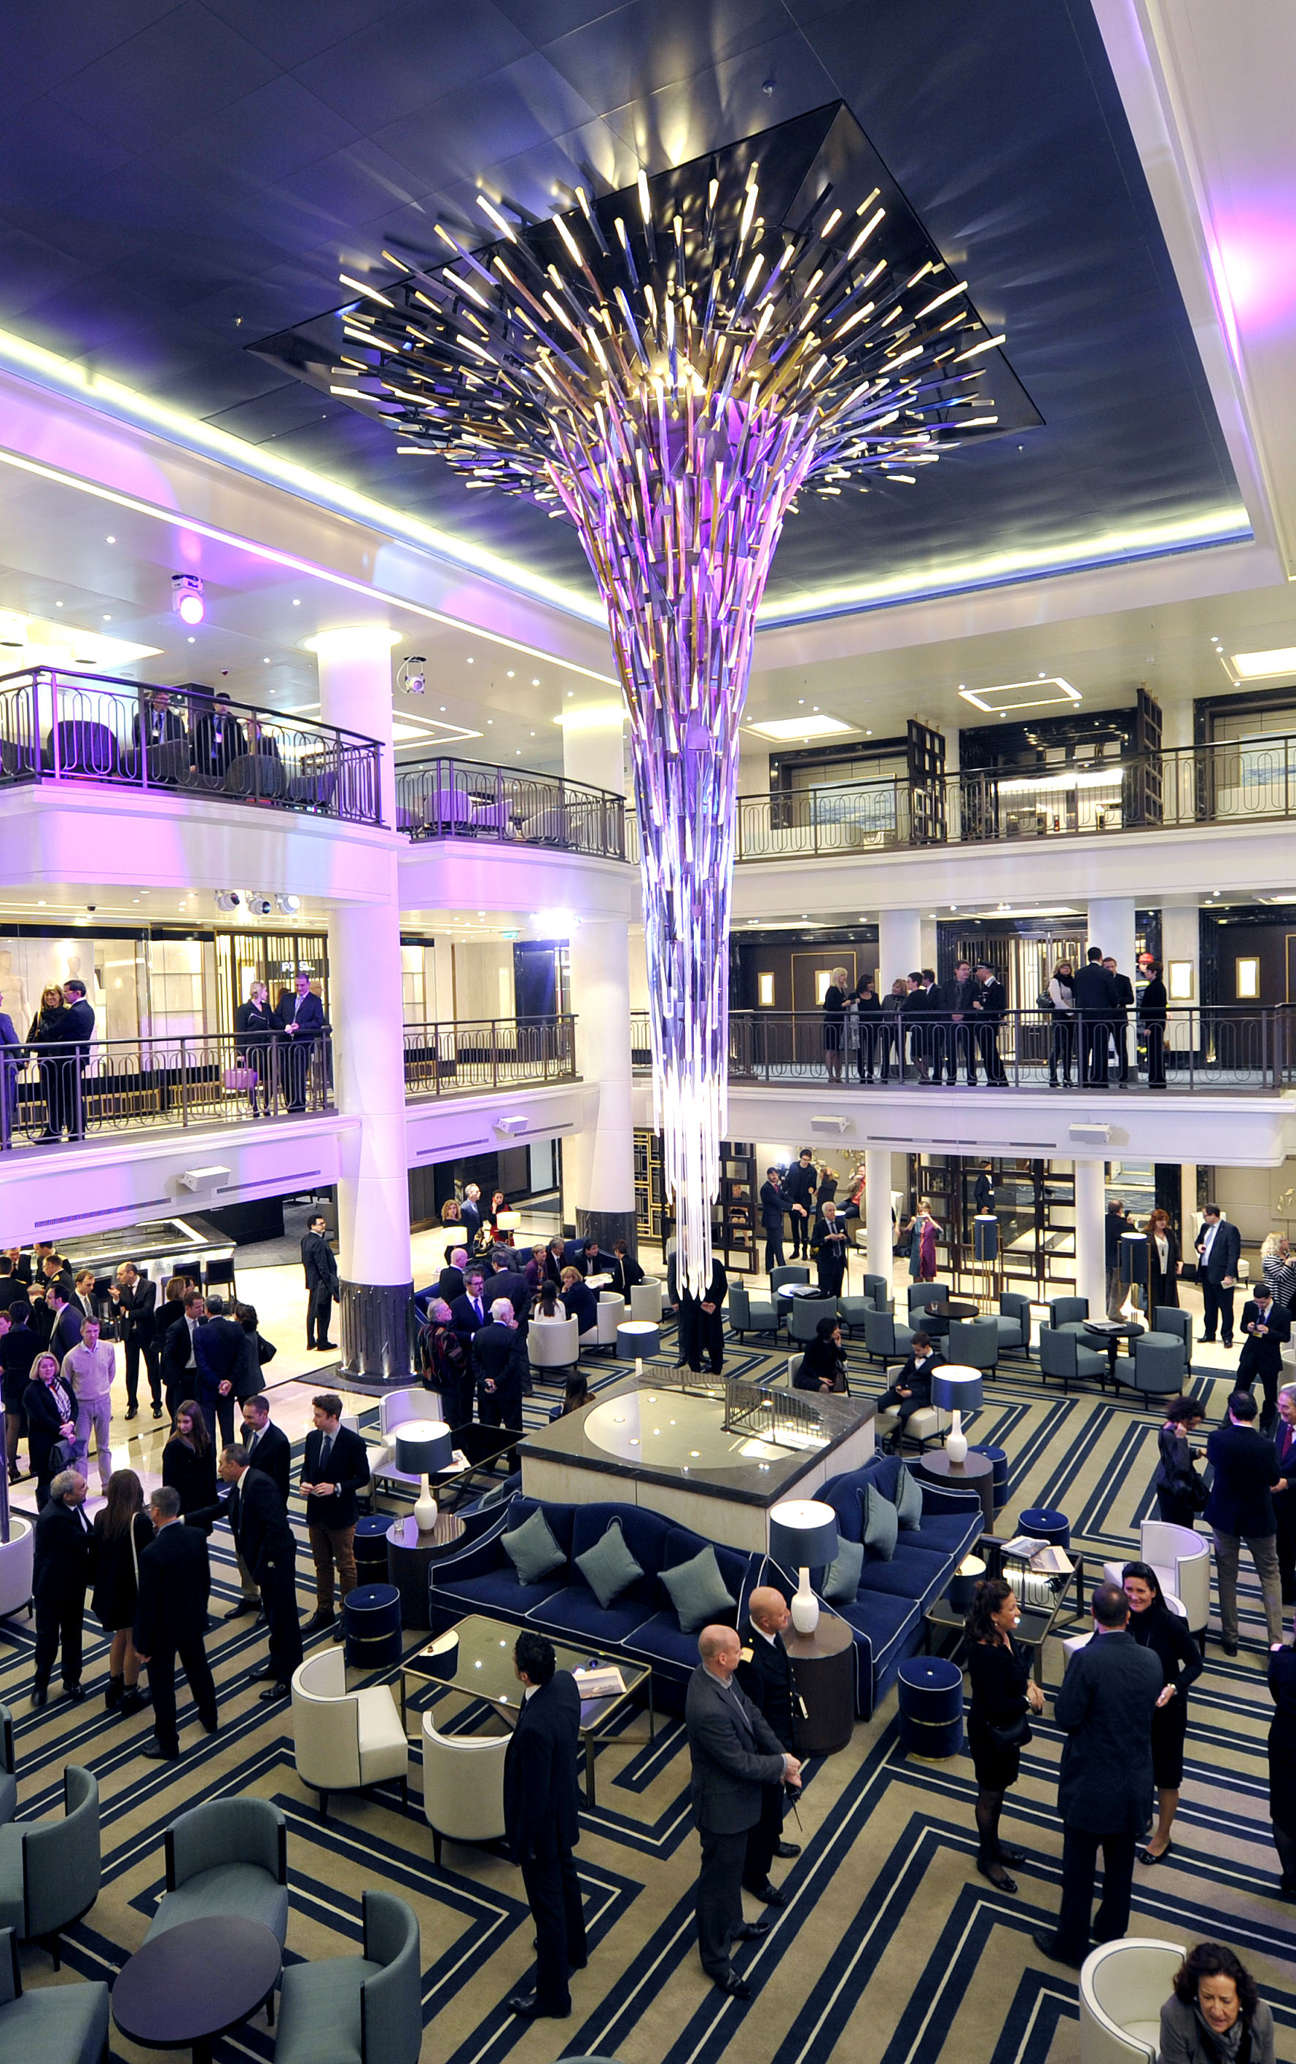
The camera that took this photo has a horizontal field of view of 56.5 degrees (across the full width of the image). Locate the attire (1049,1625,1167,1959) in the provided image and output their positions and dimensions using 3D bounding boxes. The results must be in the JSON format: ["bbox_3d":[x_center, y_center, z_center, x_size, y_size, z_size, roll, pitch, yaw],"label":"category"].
[{"bbox_3d":[2.327,3.855,6.138,0.560,1.620,0.420,-1,2,15],"label":"attire"}]

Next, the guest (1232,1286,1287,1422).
[{"bbox_3d":[6.382,3.425,12.682,0.550,1.600,0.500,0,3,42],"label":"guest"}]

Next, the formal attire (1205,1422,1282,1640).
[{"bbox_3d":[4.421,3.689,8.898,0.540,1.680,0.340,0,2,32],"label":"formal attire"}]

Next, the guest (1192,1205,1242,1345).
[{"bbox_3d":[7.668,3.285,16.266,0.400,1.820,0.560,-2,2,-28],"label":"guest"}]

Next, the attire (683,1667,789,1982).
[{"bbox_3d":[0.457,3.966,6.142,0.520,1.500,0.500,-1,2,15],"label":"attire"}]

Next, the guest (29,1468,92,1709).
[{"bbox_3d":[-4.200,3.950,8.635,0.360,1.640,0.520,-1,2,15],"label":"guest"}]

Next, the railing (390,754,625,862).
[{"bbox_3d":[-1.797,-3.100,17.629,1.150,1.080,4.500,0,2,32],"label":"railing"}]

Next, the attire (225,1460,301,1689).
[{"bbox_3d":[-2.694,3.796,8.406,0.620,1.500,0.500,-3,2,-30],"label":"attire"}]

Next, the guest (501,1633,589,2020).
[{"bbox_3d":[-0.520,3.869,5.939,0.340,1.800,0.500,-1,2,10],"label":"guest"}]

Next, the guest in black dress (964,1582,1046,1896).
[{"bbox_3d":[1.992,3.925,6.799,0.380,1.690,0.460,0,2,30],"label":"guest in black dress"}]

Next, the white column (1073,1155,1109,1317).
[{"bbox_3d":[6.171,2.798,16.784,0.380,2.550,0.380,0,2,32],"label":"white column"}]

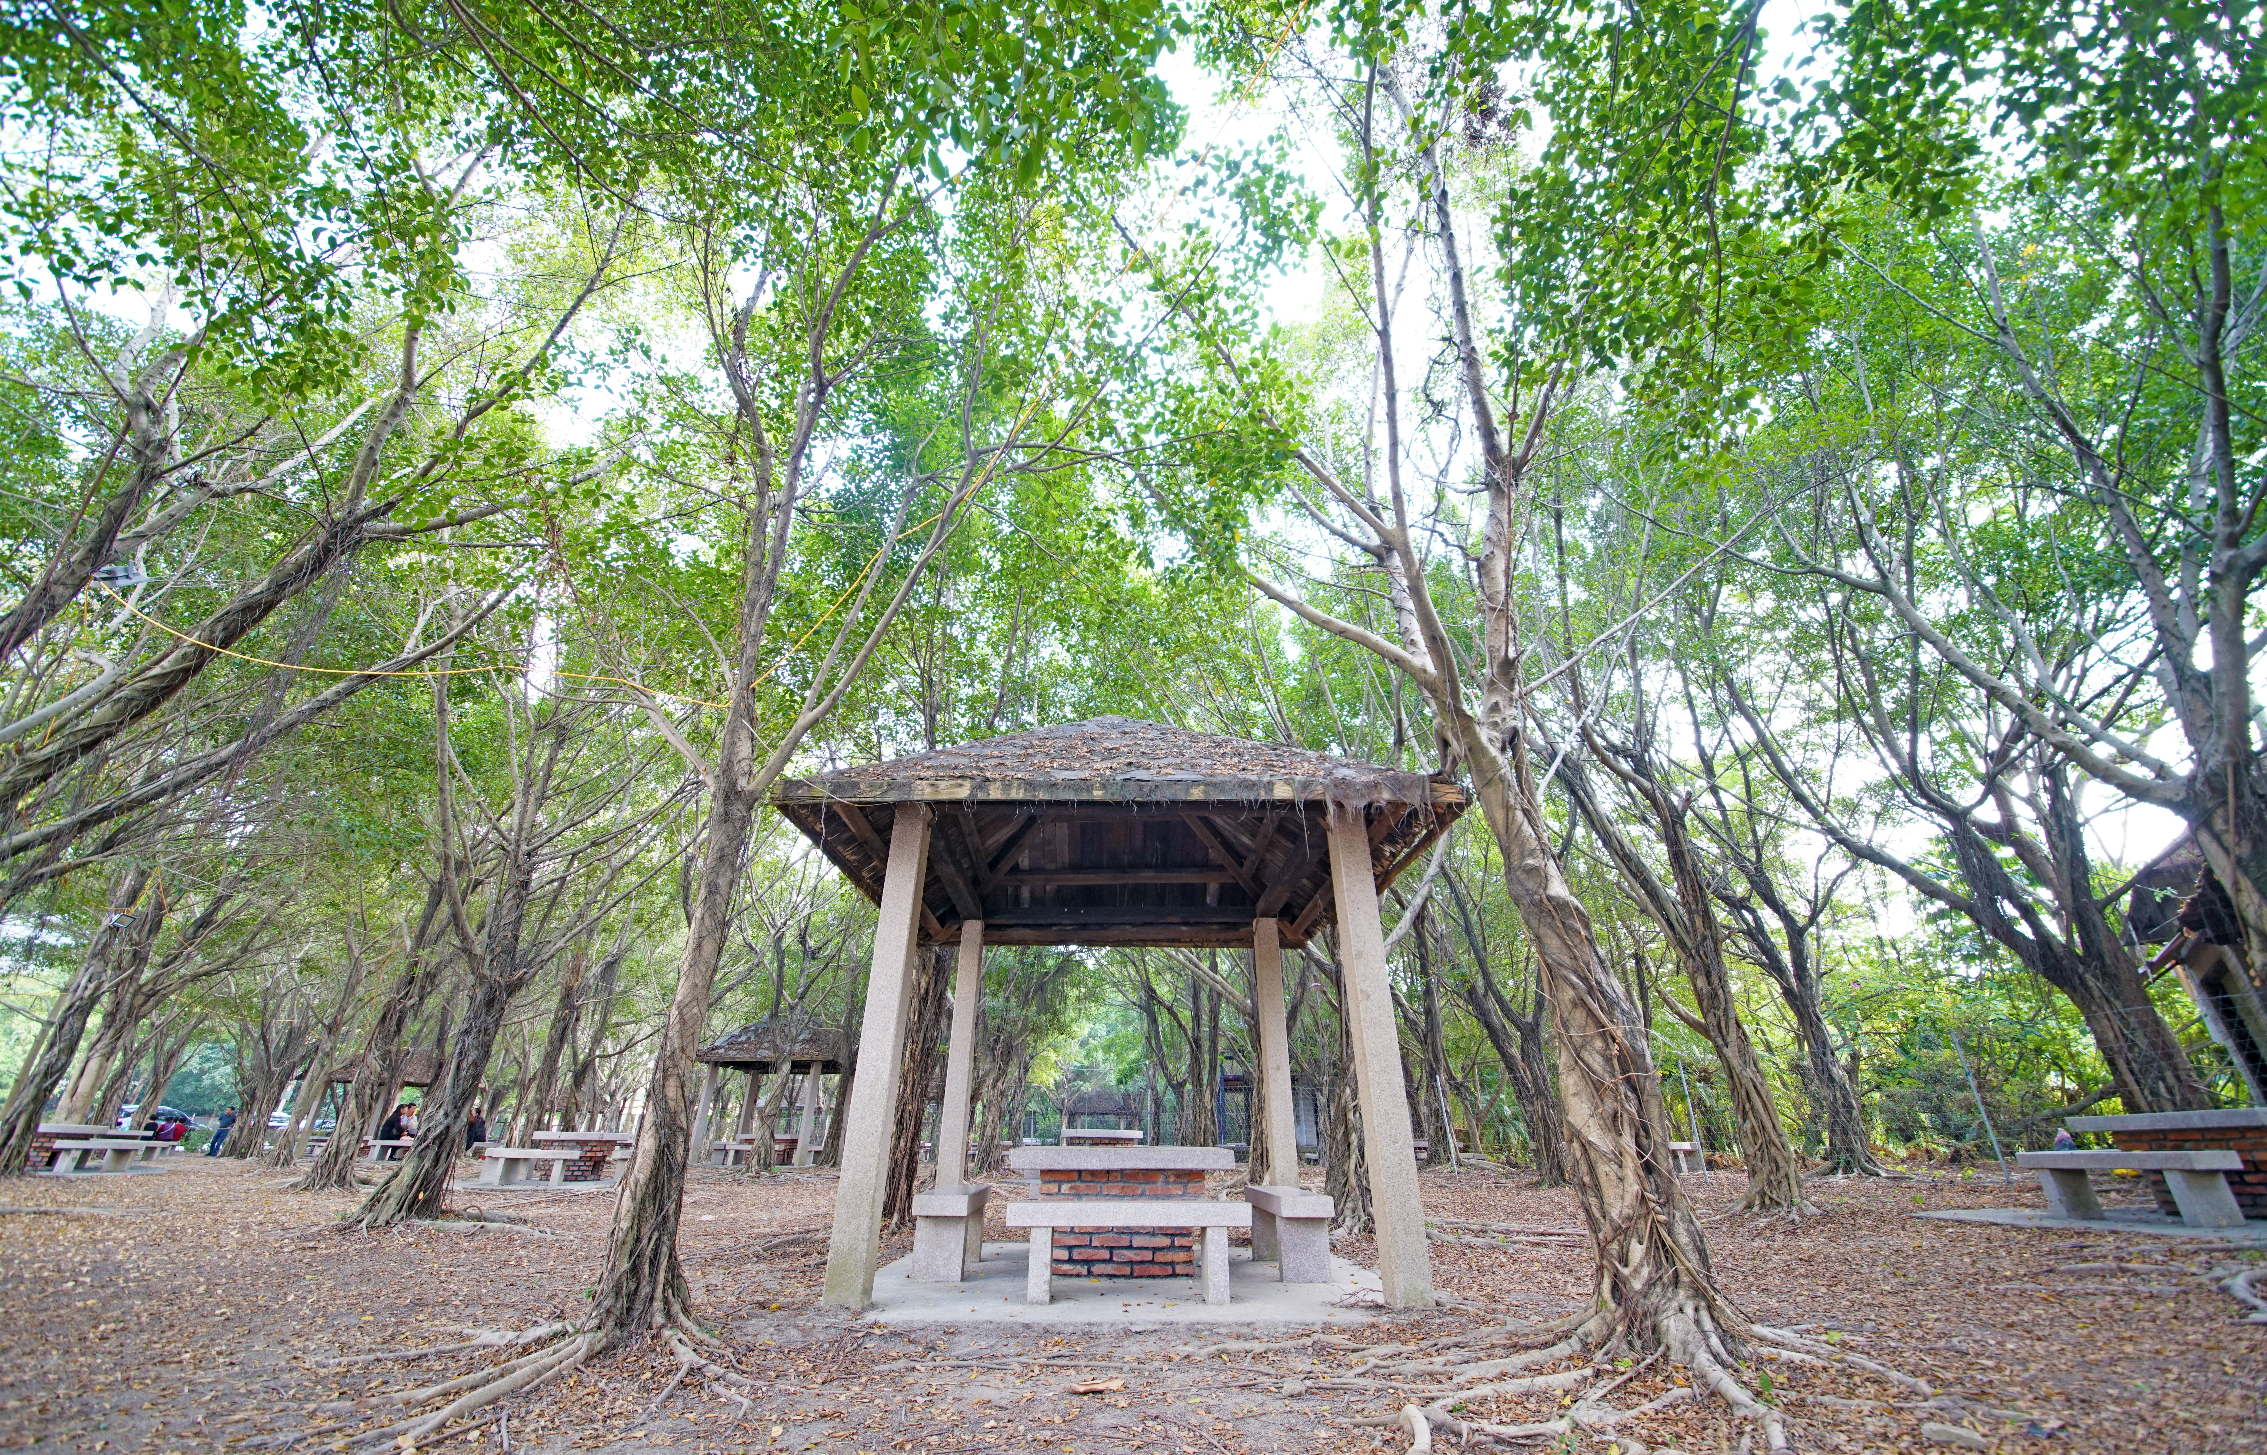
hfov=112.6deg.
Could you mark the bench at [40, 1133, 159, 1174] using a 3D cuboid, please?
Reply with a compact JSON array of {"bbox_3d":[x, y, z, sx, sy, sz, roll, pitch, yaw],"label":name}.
[{"bbox_3d":[-16.543,6.862,12.100,0.320,0.440,1.300,1,-28,-2],"label":"bench"}]

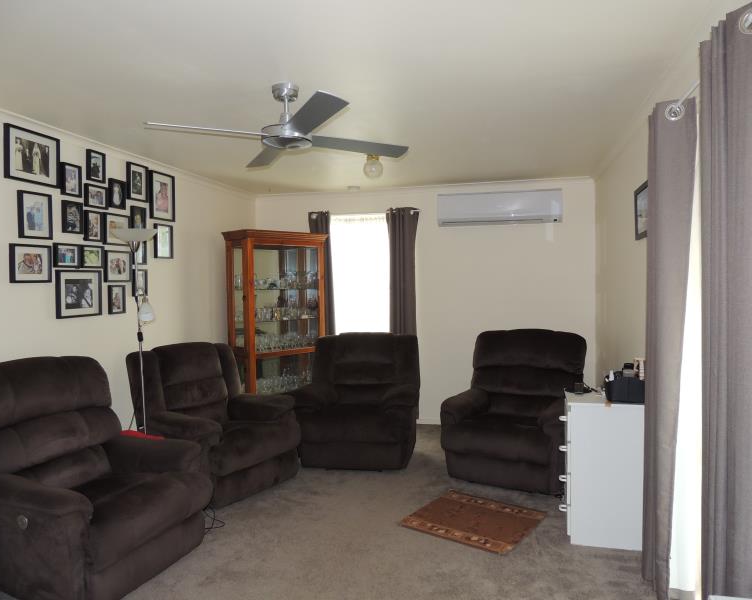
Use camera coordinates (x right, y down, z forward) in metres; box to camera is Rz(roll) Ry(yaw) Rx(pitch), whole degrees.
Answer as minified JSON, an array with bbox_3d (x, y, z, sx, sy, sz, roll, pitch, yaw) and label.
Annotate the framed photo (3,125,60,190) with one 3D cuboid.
[{"bbox_3d":[-2.006,-0.832,3.254,0.025,0.304,0.364,0,2,14],"label":"framed photo"}]

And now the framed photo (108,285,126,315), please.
[{"bbox_3d":[-1.833,-0.002,3.933,0.025,0.201,0.148,0,2,14],"label":"framed photo"}]

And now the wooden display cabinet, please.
[{"bbox_3d":[-0.934,0.334,5.359,0.908,1.944,0.447,-3,3,-42],"label":"wooden display cabinet"}]

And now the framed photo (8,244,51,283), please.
[{"bbox_3d":[-2.008,-0.209,3.236,0.025,0.219,0.268,0,2,14],"label":"framed photo"}]

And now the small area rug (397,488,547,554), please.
[{"bbox_3d":[0.600,1.319,3.367,0.676,0.012,0.633,1,2,37],"label":"small area rug"}]

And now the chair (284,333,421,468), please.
[{"bbox_3d":[-0.115,0.793,4.657,0.990,1.005,0.950,0,2,9],"label":"chair"}]

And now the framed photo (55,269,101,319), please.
[{"bbox_3d":[-1.917,-0.039,3.597,0.025,0.300,0.366,0,2,14],"label":"framed photo"}]

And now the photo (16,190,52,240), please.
[{"bbox_3d":[-1.913,-0.472,3.122,0.024,0.258,0.211,0,2,13],"label":"photo"}]

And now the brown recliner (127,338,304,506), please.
[{"bbox_3d":[-1.158,0.856,4.086,0.870,1.010,0.960,1,3,38],"label":"brown recliner"}]

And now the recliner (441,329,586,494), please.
[{"bbox_3d":[1.083,0.776,4.218,0.910,1.040,0.950,0,2,32],"label":"recliner"}]

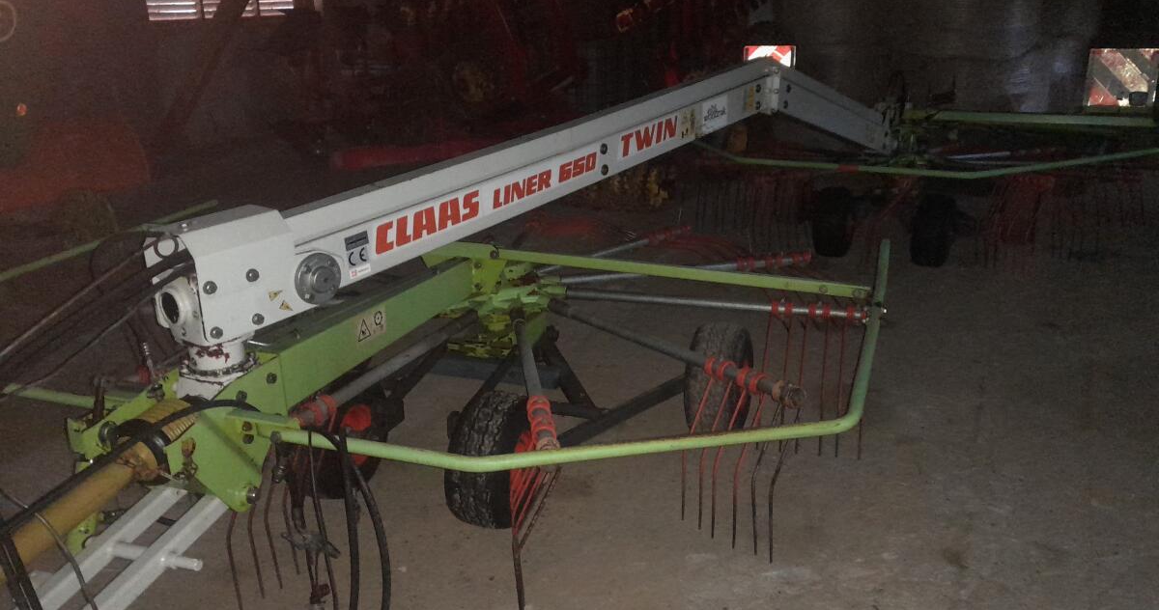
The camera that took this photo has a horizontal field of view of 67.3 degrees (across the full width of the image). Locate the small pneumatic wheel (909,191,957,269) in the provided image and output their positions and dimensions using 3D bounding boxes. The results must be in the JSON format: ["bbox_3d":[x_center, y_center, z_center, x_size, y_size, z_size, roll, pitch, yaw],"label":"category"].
[{"bbox_3d":[2.058,-0.432,5.076,0.172,0.423,0.423,4,21,13],"label":"small pneumatic wheel"}]

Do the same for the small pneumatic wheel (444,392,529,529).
[{"bbox_3d":[-0.249,0.484,2.725,0.172,0.423,0.423,9,23,23],"label":"small pneumatic wheel"}]

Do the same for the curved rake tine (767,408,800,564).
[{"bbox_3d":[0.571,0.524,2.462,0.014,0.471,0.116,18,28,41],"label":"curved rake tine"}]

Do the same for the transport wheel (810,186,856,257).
[{"bbox_3d":[1.542,-0.500,5.275,0.172,0.423,0.423,9,23,24],"label":"transport wheel"}]

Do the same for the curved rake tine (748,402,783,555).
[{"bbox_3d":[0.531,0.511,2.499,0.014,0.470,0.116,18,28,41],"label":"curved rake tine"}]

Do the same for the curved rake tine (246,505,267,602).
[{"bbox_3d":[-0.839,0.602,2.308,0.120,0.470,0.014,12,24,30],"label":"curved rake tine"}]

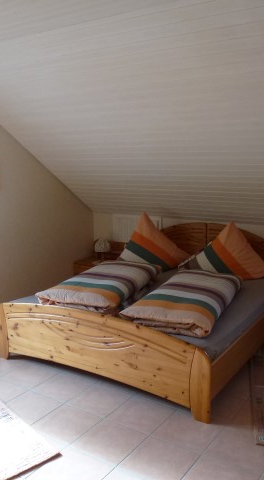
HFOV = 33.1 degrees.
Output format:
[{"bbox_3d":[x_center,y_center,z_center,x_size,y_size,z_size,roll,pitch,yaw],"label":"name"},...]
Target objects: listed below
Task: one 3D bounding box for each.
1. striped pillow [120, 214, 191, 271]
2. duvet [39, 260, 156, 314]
[{"bbox_3d":[0.195,-0.002,4.829,0.800,0.540,0.330,5,12,29],"label":"striped pillow"},{"bbox_3d":[-0.226,0.374,3.946,0.720,0.170,1.050,4,12,25],"label":"duvet"}]

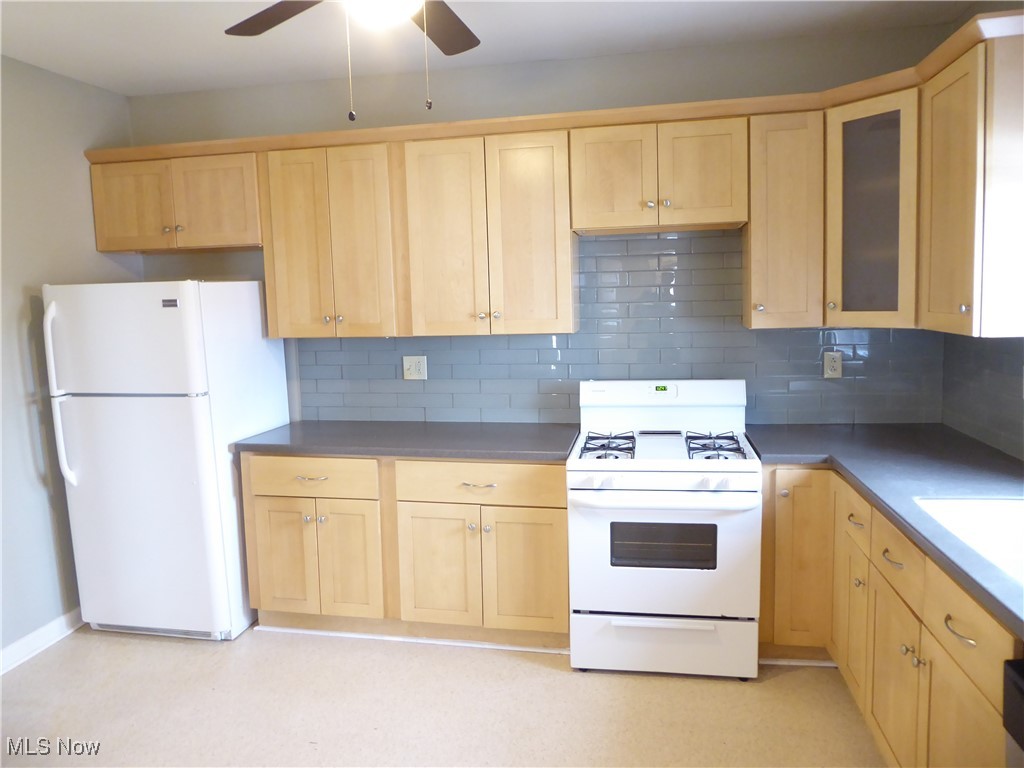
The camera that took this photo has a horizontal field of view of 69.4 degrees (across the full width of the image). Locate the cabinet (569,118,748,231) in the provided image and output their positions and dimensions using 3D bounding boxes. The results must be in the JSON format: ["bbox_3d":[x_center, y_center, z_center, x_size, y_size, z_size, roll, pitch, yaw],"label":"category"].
[{"bbox_3d":[0.654,-0.906,3.315,0.750,0.432,0.320,0,6,11],"label":"cabinet"}]

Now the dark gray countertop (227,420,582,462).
[{"bbox_3d":[-0.452,0.258,3.491,1.510,0.040,0.650,0,6,11],"label":"dark gray countertop"}]

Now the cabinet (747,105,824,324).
[{"bbox_3d":[1.178,-0.689,3.241,0.298,0.876,0.320,0,6,11],"label":"cabinet"}]

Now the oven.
[{"bbox_3d":[0.661,0.592,3.261,0.762,1.152,0.725,0,6,11],"label":"oven"}]

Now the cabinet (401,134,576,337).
[{"bbox_3d":[-0.072,-0.680,3.479,0.762,0.876,0.320,0,6,11],"label":"cabinet"}]

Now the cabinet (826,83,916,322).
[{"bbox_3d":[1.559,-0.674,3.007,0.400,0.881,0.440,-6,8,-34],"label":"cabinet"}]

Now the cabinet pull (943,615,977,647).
[{"bbox_3d":[1.017,0.565,1.695,0.026,0.018,0.144,0,6,11],"label":"cabinet pull"}]

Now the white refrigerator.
[{"bbox_3d":[-1.642,0.346,3.683,0.769,1.677,0.734,0,6,11],"label":"white refrigerator"}]

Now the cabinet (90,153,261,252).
[{"bbox_3d":[-1.608,-0.887,3.745,0.895,0.437,0.320,0,6,11],"label":"cabinet"}]

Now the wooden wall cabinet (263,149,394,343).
[{"bbox_3d":[-0.838,-0.674,3.624,0.650,0.876,0.320,0,6,11],"label":"wooden wall cabinet"}]

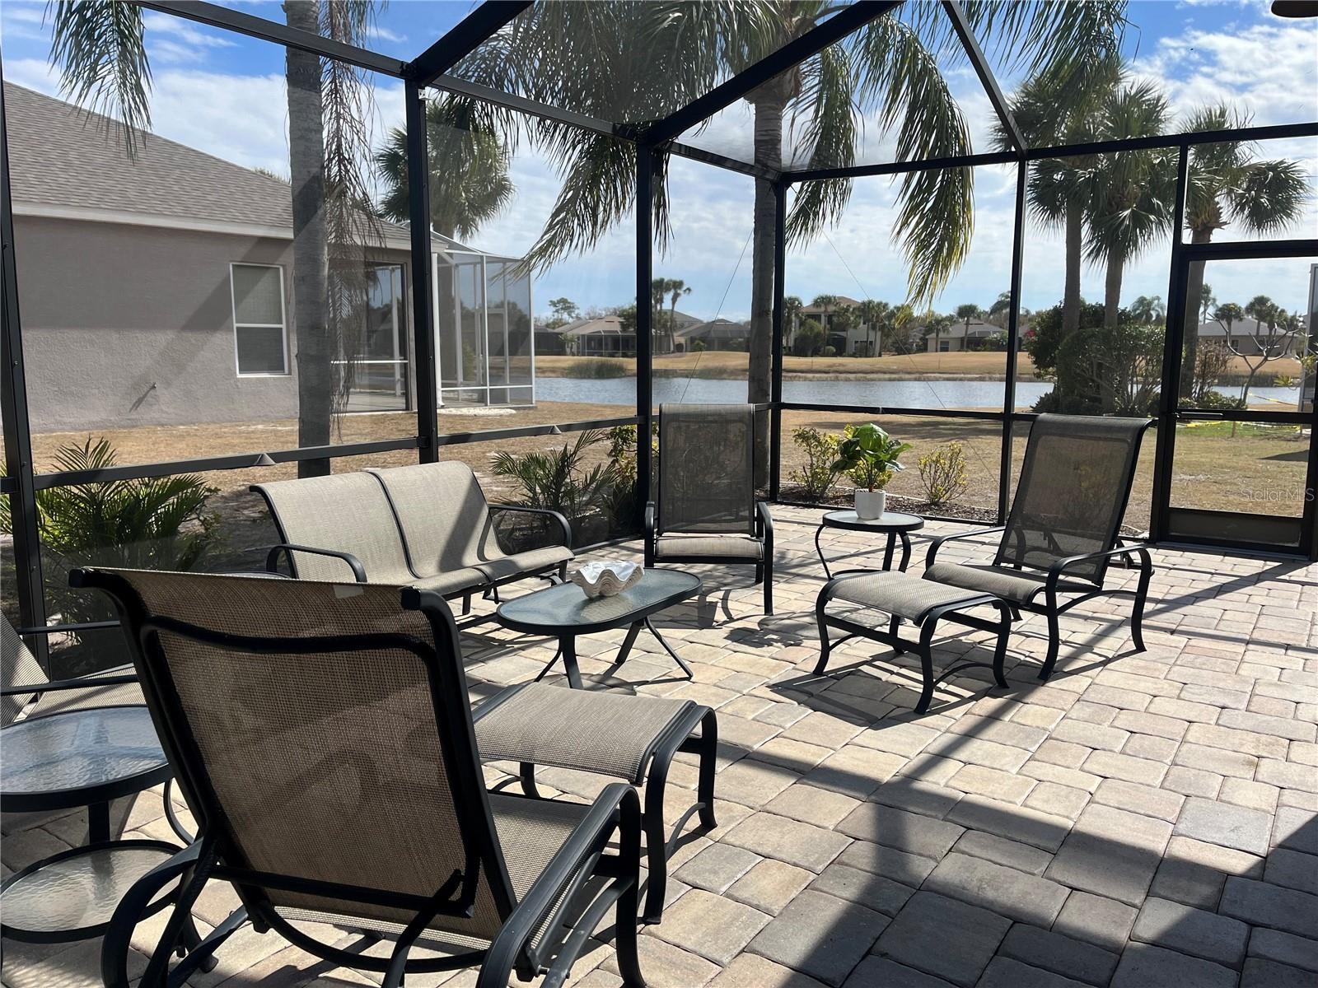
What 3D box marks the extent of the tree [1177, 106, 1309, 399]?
[{"bbox_3d":[16.324,-6.736,28.010,3.300,8.155,3.300,5,10,29],"label":"tree"}]

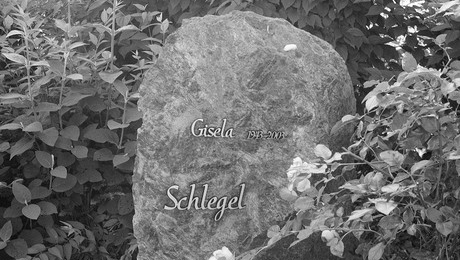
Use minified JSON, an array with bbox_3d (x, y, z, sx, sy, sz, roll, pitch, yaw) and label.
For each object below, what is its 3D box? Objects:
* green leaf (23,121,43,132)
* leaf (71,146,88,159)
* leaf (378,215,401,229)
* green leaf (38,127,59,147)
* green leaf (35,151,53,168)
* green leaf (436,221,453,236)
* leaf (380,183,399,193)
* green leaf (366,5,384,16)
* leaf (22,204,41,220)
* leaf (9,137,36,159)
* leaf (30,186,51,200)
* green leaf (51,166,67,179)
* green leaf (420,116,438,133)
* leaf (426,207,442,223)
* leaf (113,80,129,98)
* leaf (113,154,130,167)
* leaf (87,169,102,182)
[{"bbox_3d":[-0.577,-0.010,2.500,0.062,0.014,0.043,-12,45,-25],"label":"green leaf"},{"bbox_3d":[-0.431,0.064,2.450,0.051,0.010,0.051,24,51,13],"label":"leaf"},{"bbox_3d":[0.410,0.238,2.200,0.058,0.038,0.013,-6,-30,-3],"label":"leaf"},{"bbox_3d":[-0.553,0.023,2.600,0.058,0.015,0.070,-32,68,-22],"label":"green leaf"},{"bbox_3d":[-0.545,0.086,2.500,0.061,0.040,0.013,41,-15,14],"label":"green leaf"},{"bbox_3d":[0.589,0.271,2.350,0.044,0.042,0.008,-1,-30,-1],"label":"green leaf"},{"bbox_3d":[0.419,0.154,2.250,0.048,0.010,0.039,-12,37,-7],"label":"leaf"},{"bbox_3d":[0.544,-0.447,3.200,0.065,0.014,0.049,-30,64,-16],"label":"green leaf"},{"bbox_3d":[-0.557,0.229,2.400,0.048,0.011,0.056,-32,59,-22],"label":"leaf"},{"bbox_3d":[-0.606,0.054,2.500,0.045,0.015,0.100,30,68,37],"label":"leaf"},{"bbox_3d":[-0.558,0.184,2.520,0.067,0.012,0.047,-19,49,-17],"label":"leaf"},{"bbox_3d":[-0.491,0.122,2.450,0.055,0.011,0.038,18,45,21],"label":"green leaf"},{"bbox_3d":[0.548,-0.014,2.350,0.046,0.048,0.015,5,-24,2],"label":"green leaf"},{"bbox_3d":[0.562,0.235,2.350,0.038,0.054,0.013,-38,-19,-15],"label":"leaf"},{"bbox_3d":[-0.314,-0.119,2.450,0.027,0.070,0.014,-31,-19,-27],"label":"leaf"},{"bbox_3d":[-0.311,0.087,2.450,0.051,0.011,0.054,28,58,28],"label":"leaf"},{"bbox_3d":[-0.420,0.141,2.650,0.053,0.012,0.040,30,64,16],"label":"leaf"}]

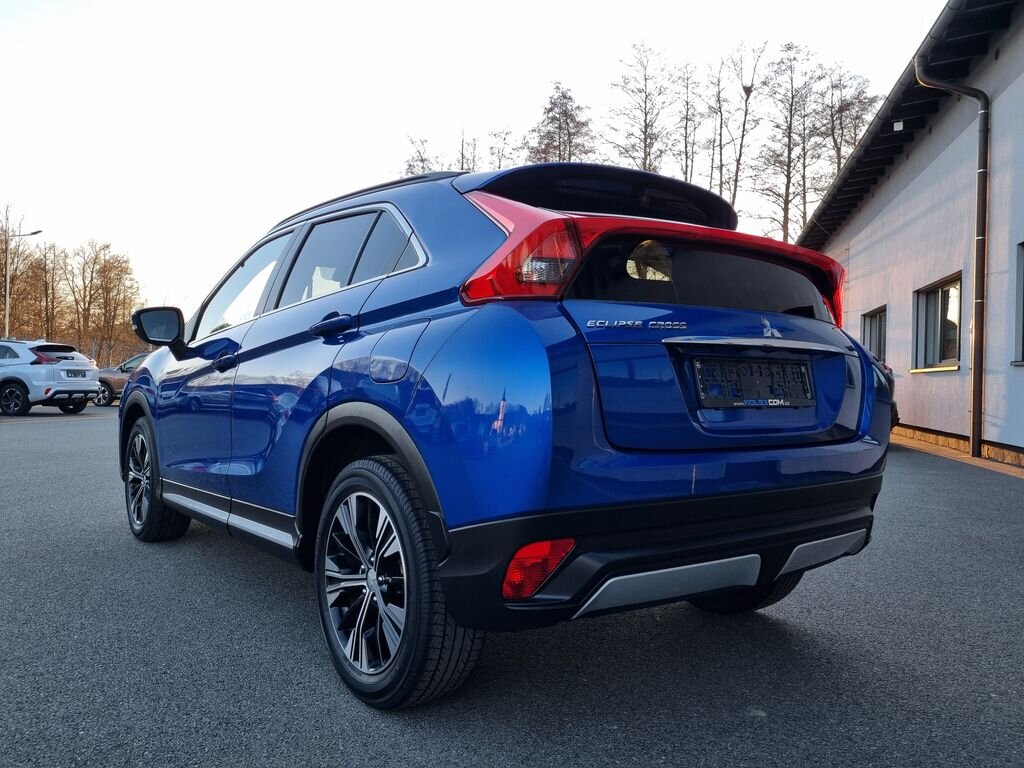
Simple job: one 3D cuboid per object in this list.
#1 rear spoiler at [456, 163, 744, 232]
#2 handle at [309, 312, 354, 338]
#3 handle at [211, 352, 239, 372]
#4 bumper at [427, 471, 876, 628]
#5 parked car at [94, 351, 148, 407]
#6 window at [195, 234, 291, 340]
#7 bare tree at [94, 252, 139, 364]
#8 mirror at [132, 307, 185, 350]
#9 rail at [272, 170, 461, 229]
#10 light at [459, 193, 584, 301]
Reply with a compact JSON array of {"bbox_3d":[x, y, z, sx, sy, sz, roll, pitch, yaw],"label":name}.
[{"bbox_3d":[0.349,-0.620,2.576,1.200,0.150,0.360,1,0,-38],"label":"rear spoiler"},{"bbox_3d":[-0.522,-0.161,2.247,0.055,0.055,0.280,1,0,-38],"label":"handle"},{"bbox_3d":[-1.125,-0.075,3.032,0.055,0.055,0.280,1,0,-38],"label":"handle"},{"bbox_3d":[0.630,0.424,2.195,1.790,0.300,0.360,1,0,-38],"label":"bumper"},{"bbox_3d":[-10.980,-0.150,23.850,4.400,1.670,1.830,1,0,14],"label":"parked car"},{"bbox_3d":[-1.174,-0.409,3.345,0.050,0.450,0.870,25,-14,-35],"label":"window"},{"bbox_3d":[-22.100,-3.400,43.000,2.800,8.000,2.800,1,0,0],"label":"bare tree"},{"bbox_3d":[-1.623,-0.255,3.505,0.240,0.190,0.160,1,0,-38],"label":"mirror"},{"bbox_3d":[-0.632,-0.669,2.896,0.060,0.100,1.580,1,0,-38],"label":"rail"},{"bbox_3d":[-0.028,-0.360,1.963,0.340,0.340,0.380,1,0,-38],"label":"light"}]

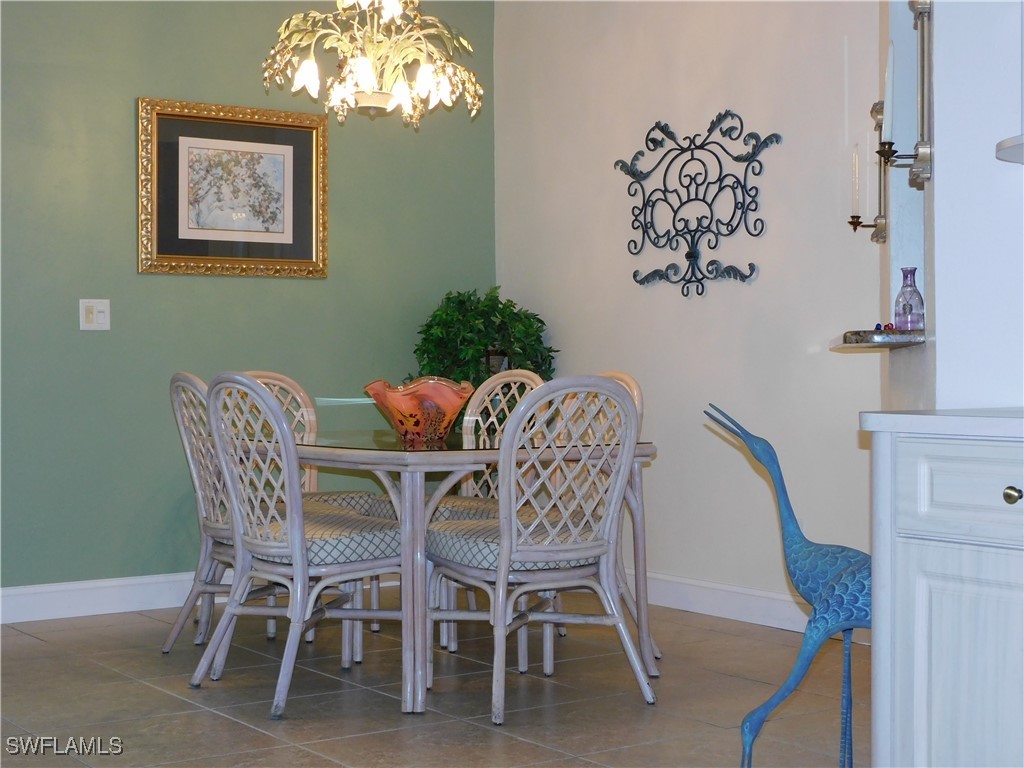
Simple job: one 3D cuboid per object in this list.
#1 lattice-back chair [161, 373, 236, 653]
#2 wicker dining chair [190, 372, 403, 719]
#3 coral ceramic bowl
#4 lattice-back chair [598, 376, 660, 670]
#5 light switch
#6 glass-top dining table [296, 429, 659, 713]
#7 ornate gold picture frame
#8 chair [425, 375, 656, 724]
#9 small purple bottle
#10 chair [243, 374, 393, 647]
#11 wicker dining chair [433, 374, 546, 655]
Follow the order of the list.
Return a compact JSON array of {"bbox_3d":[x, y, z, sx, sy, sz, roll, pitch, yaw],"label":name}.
[{"bbox_3d":[-0.817,0.436,5.411,0.580,0.950,0.560,-1,1,-30],"label":"lattice-back chair"},{"bbox_3d":[-0.601,0.444,4.897,0.580,0.950,0.560,-1,1,-36],"label":"wicker dining chair"},{"bbox_3d":[-0.290,0.077,5.102,0.345,0.204,0.330,0,1,0],"label":"coral ceramic bowl"},{"bbox_3d":[0.121,0.434,5.489,0.580,0.950,0.560,-1,1,-36],"label":"lattice-back chair"},{"bbox_3d":[-1.613,-0.267,6.302,0.121,0.120,0.012,-1,1,-36],"label":"light switch"},{"bbox_3d":[-0.320,0.540,5.413,0.950,0.740,1.420,-1,1,-36],"label":"glass-top dining table"},{"bbox_3d":[-1.123,-0.781,6.619,0.842,0.688,0.045,-1,1,-36],"label":"ornate gold picture frame"},{"bbox_3d":[0.047,0.446,4.794,0.560,0.950,0.580,-1,1,-30],"label":"chair"},{"bbox_3d":[1.039,-0.223,4.247,0.076,0.173,0.076,0,1,0],"label":"small purple bottle"},{"bbox_3d":[-0.827,0.425,6.076,0.560,0.950,0.580,-1,1,-36],"label":"chair"},{"bbox_3d":[-0.186,0.427,5.920,0.580,0.950,0.560,-1,1,-36],"label":"wicker dining chair"}]

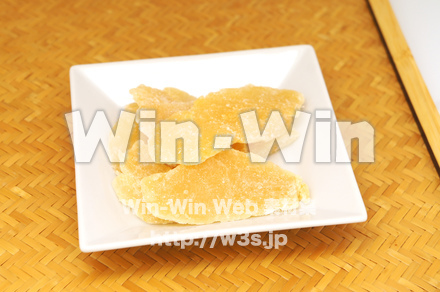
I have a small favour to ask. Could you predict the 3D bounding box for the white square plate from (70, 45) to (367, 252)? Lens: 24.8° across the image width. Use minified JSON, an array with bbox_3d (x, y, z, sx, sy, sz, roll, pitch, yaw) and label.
[{"bbox_3d":[-0.007,0.004,0.576,0.150,0.025,0.150,-5,45,-5],"label":"white square plate"}]

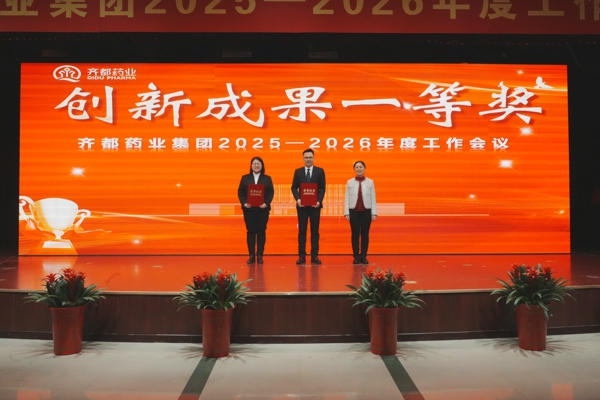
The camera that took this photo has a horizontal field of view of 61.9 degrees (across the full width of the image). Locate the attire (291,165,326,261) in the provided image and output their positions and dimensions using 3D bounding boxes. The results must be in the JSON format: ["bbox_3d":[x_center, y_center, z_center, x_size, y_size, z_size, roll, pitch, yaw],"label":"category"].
[{"bbox_3d":[0.134,0.190,7.670,0.530,1.440,0.320,0,0,-1],"label":"attire"}]

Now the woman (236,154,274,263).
[{"bbox_3d":[-0.666,0.158,7.650,0.550,1.635,0.360,0,0,-2],"label":"woman"}]

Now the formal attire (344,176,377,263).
[{"bbox_3d":[0.940,0.283,7.690,0.510,1.290,0.270,0,0,-1],"label":"formal attire"}]

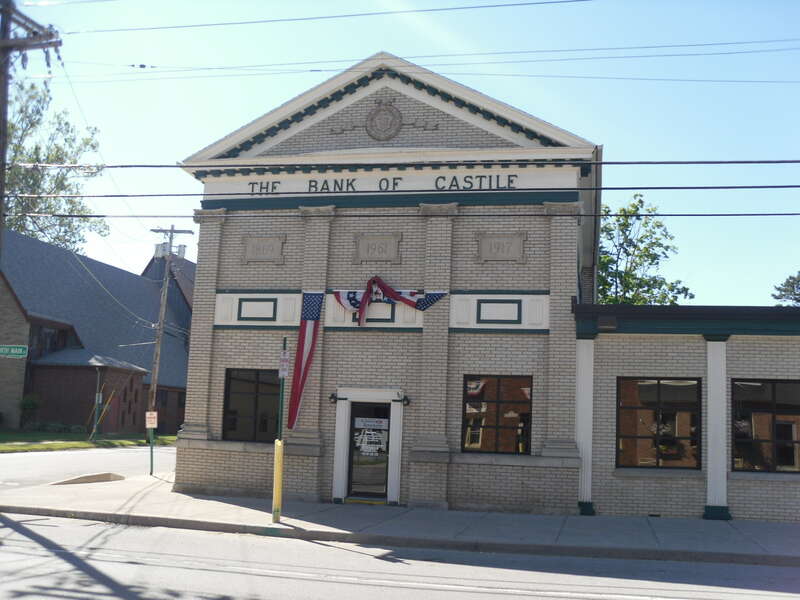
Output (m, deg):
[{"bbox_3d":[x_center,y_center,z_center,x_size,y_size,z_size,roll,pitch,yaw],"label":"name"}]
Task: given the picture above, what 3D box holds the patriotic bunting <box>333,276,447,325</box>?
[{"bbox_3d":[-0.224,0.011,16.788,2.460,1.050,0.220,0,-9,12],"label":"patriotic bunting"}]

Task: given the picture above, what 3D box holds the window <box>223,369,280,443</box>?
[{"bbox_3d":[-3.190,2.325,17.265,1.409,1.579,0.100,0,-8,12],"label":"window"}]

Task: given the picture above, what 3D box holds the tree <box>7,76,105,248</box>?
[{"bbox_3d":[-22.361,-3.247,48.303,9.000,22.040,9.000,0,-8,12],"label":"tree"}]

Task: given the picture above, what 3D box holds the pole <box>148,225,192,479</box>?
[{"bbox_3d":[-9.974,1.467,33.249,2.046,9.457,0.700,0,-8,12],"label":"pole"}]

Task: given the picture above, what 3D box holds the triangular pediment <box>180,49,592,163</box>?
[{"bbox_3d":[-0.388,-4.164,17.298,9.066,2.422,0.600,0,-7,13],"label":"triangular pediment"}]

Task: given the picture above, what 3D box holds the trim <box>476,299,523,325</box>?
[{"bbox_3d":[2.078,0.245,16.415,0.930,0.505,0.060,0,-8,12],"label":"trim"}]

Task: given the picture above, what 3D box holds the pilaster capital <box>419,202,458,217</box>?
[{"bbox_3d":[0.839,-1.876,16.742,0.835,0.312,0.320,0,-7,13],"label":"pilaster capital"}]

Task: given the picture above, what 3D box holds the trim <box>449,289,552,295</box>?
[{"bbox_3d":[2.099,-0.165,16.450,2.066,0.090,0.080,0,-8,12],"label":"trim"}]

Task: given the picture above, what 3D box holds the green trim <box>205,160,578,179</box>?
[{"bbox_3d":[-0.430,-2.819,17.098,8.648,0.168,0.220,0,-7,13],"label":"green trim"}]

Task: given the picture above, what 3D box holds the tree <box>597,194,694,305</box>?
[{"bbox_3d":[8.626,1.053,29.654,5.800,10.100,5.800,0,-7,13],"label":"tree"}]

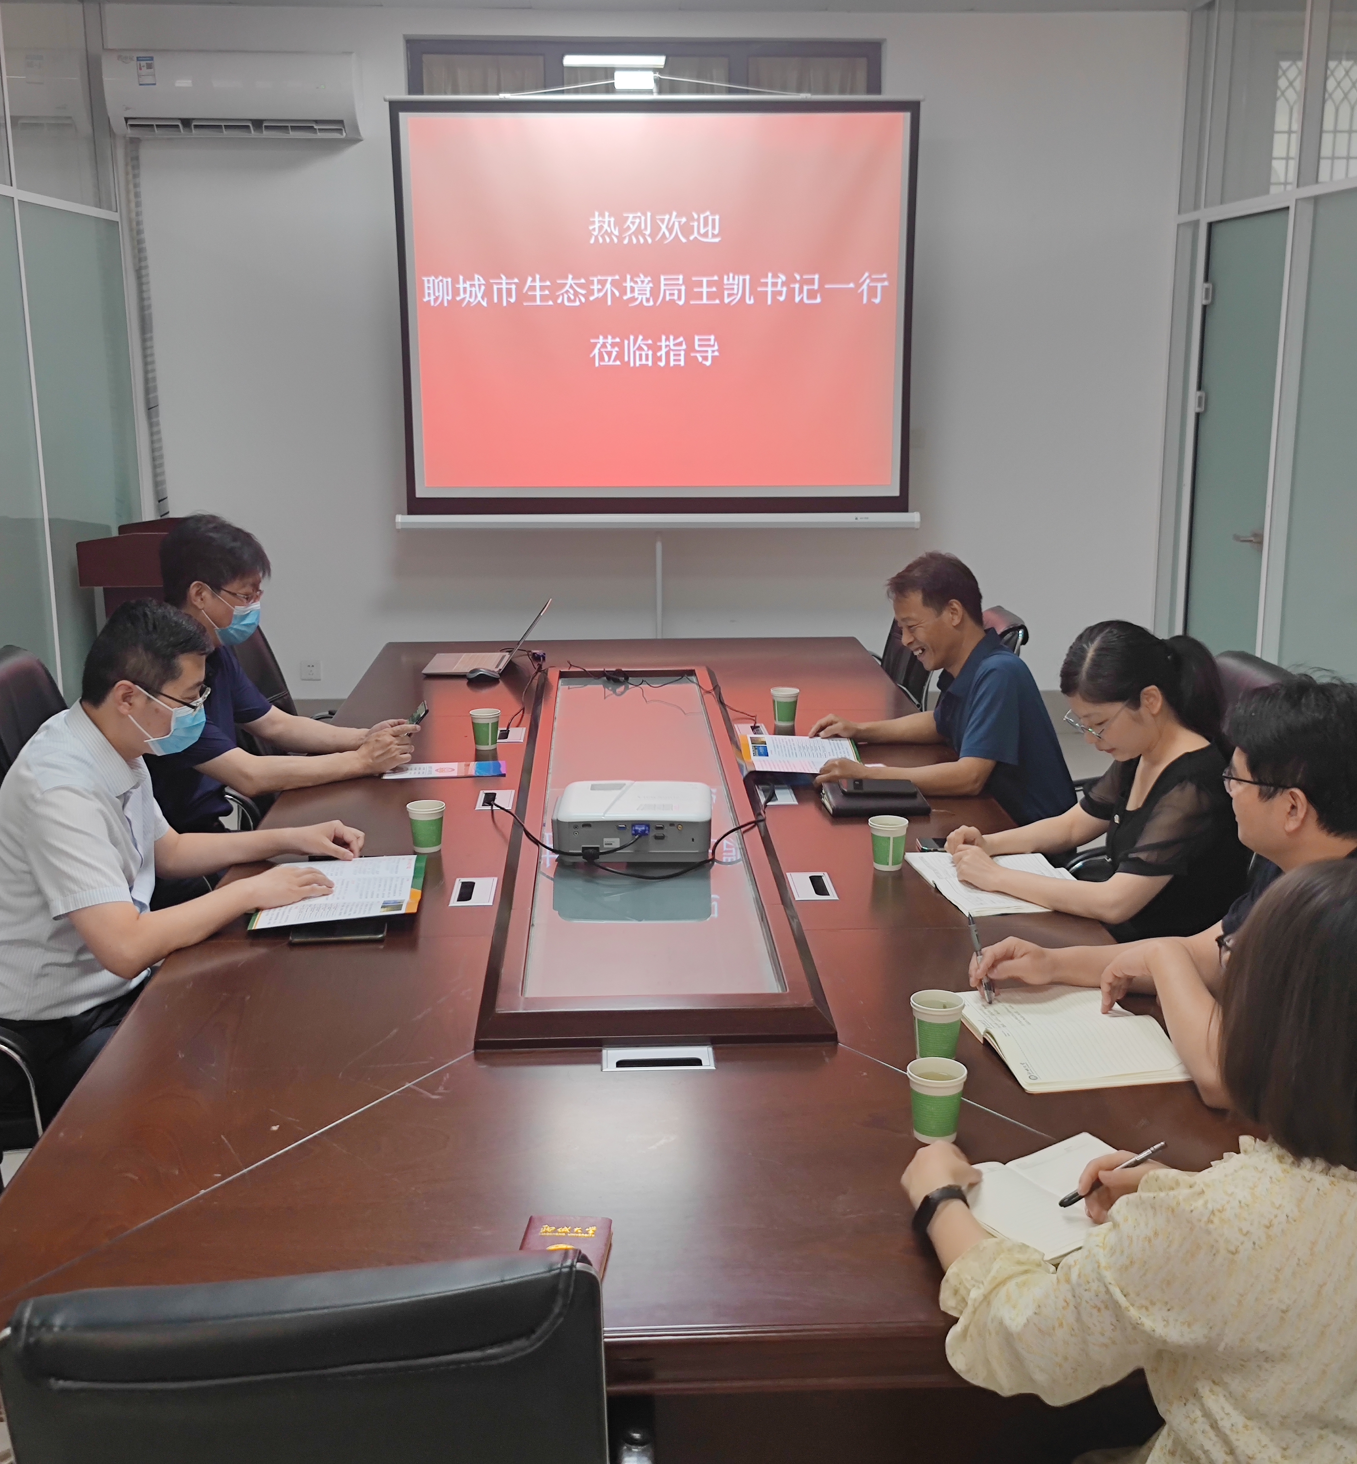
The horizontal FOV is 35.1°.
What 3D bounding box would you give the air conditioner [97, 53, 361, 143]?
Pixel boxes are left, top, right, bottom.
[{"bbox_3d":[-1.747,-2.502,8.427,1.000,0.325,0.240,-1,12,-2],"label":"air conditioner"}]

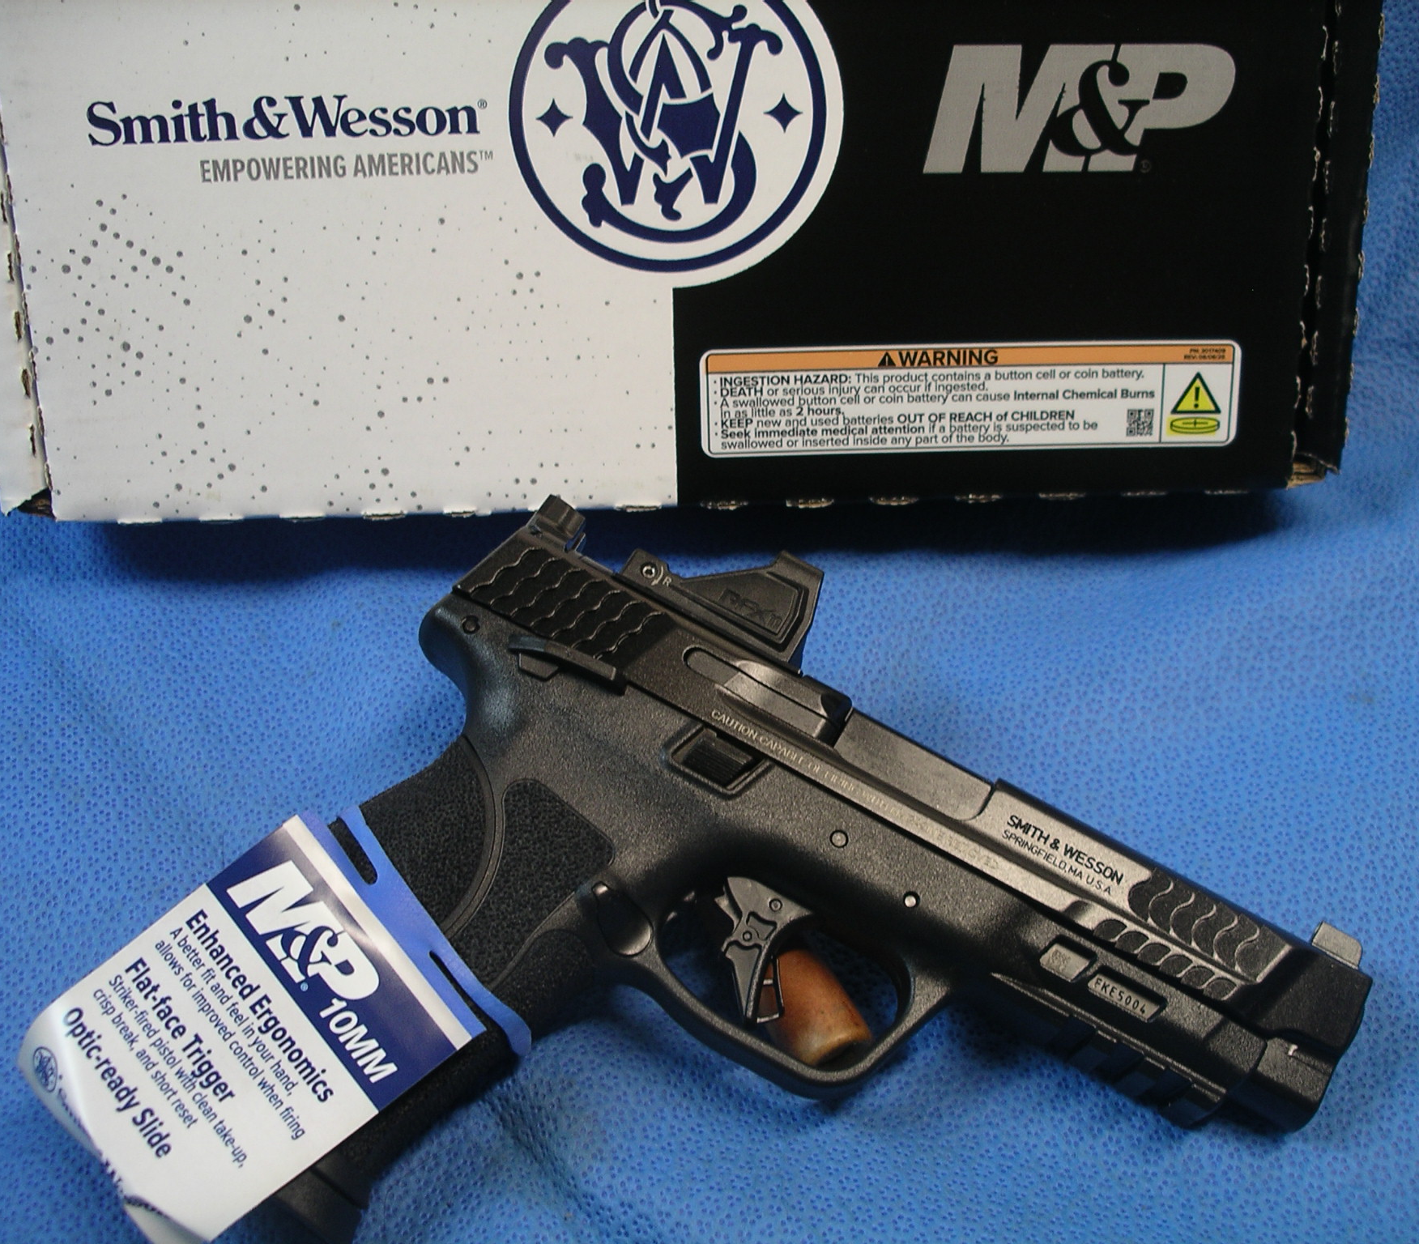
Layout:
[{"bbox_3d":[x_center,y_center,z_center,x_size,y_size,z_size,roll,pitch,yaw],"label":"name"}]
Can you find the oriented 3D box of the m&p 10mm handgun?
[{"bbox_3d":[0.012,0.072,0.347,0.201,0.034,0.164,28,66,9],"label":"m&p 10mm handgun"}]

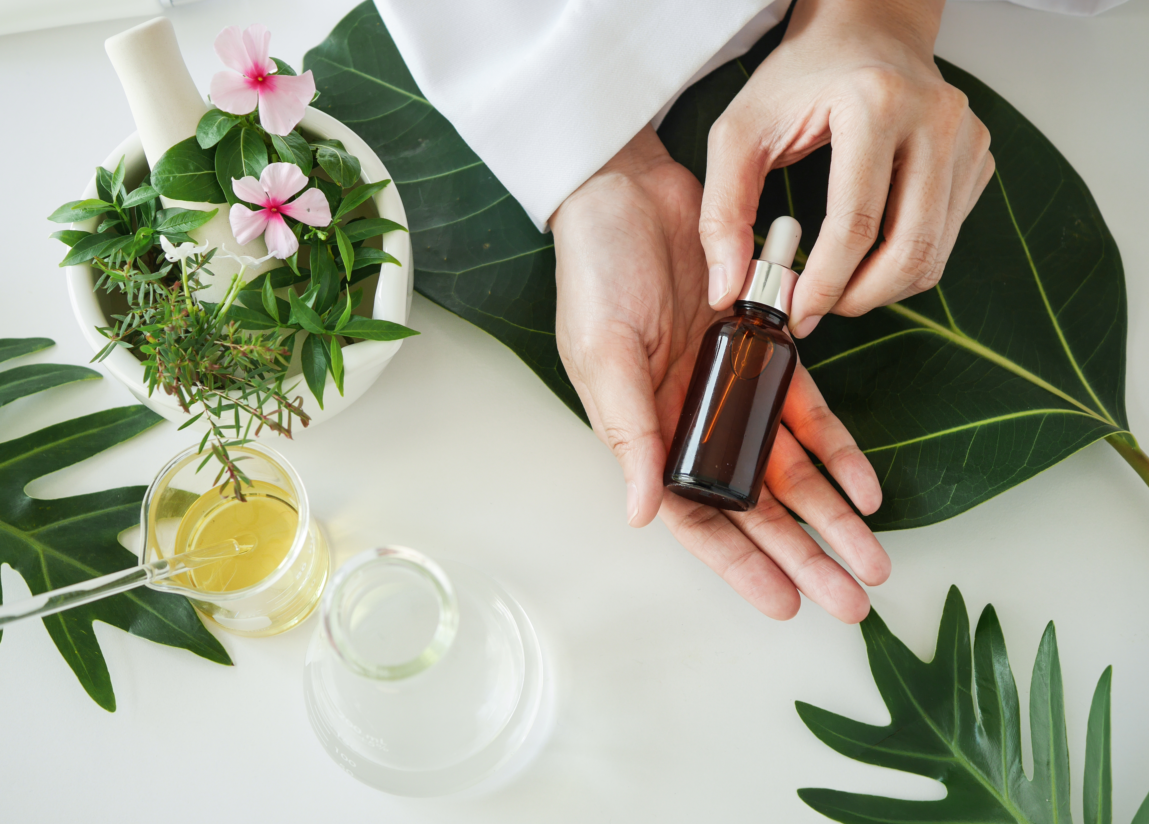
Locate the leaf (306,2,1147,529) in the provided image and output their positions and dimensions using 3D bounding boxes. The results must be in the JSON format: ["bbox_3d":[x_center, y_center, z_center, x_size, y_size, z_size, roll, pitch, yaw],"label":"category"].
[{"bbox_3d":[0.066,-0.070,0.737,0.360,0.020,0.190,26,76,7],"label":"leaf"}]

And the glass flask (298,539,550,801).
[{"bbox_3d":[-0.053,0.076,0.636,0.084,0.138,0.084,0,74,0],"label":"glass flask"}]

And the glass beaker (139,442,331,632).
[{"bbox_3d":[-0.114,0.047,0.676,0.059,0.073,0.053,-39,78,-10],"label":"glass beaker"}]

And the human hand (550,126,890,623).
[{"bbox_3d":[0.043,-0.007,0.697,0.085,0.055,0.190,-24,76,-6],"label":"human hand"}]

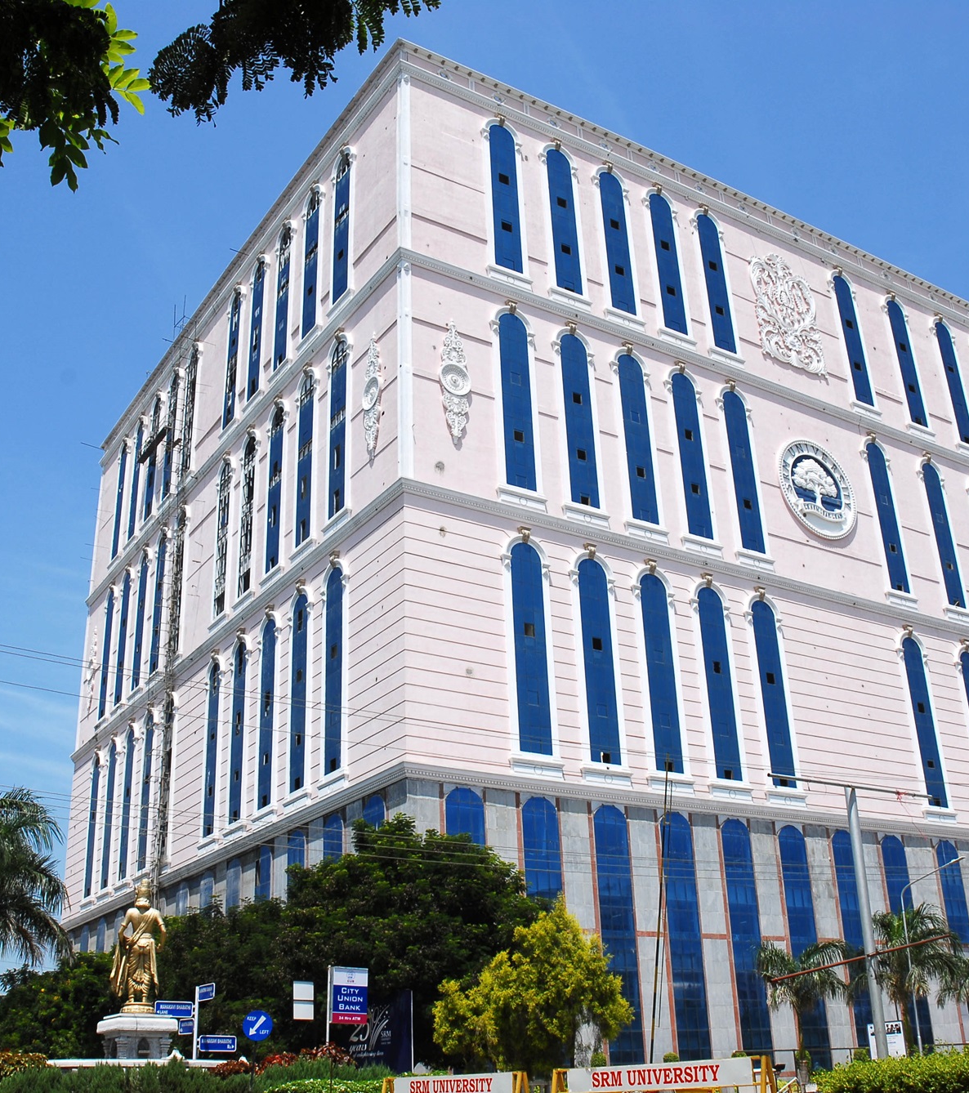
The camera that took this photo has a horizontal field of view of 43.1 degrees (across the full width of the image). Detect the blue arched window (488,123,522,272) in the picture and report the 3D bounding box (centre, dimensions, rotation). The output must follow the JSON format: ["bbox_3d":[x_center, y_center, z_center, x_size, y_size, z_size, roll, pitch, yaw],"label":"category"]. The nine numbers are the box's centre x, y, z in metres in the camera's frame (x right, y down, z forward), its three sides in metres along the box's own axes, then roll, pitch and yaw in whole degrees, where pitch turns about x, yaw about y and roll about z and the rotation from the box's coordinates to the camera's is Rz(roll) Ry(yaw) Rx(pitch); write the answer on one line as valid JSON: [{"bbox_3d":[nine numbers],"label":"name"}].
[{"bbox_3d":[1.163,-20.865,72.502,1.880,10.800,0.300,13,-29,-31],"label":"blue arched window"}]

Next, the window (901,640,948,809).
[{"bbox_3d":[27.615,10.904,77.088,1.796,11.188,0.300,13,-29,-30],"label":"window"}]

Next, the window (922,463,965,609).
[{"bbox_3d":[32.134,-1.000,86.097,2.000,11.000,0.250,13,-29,-30],"label":"window"}]

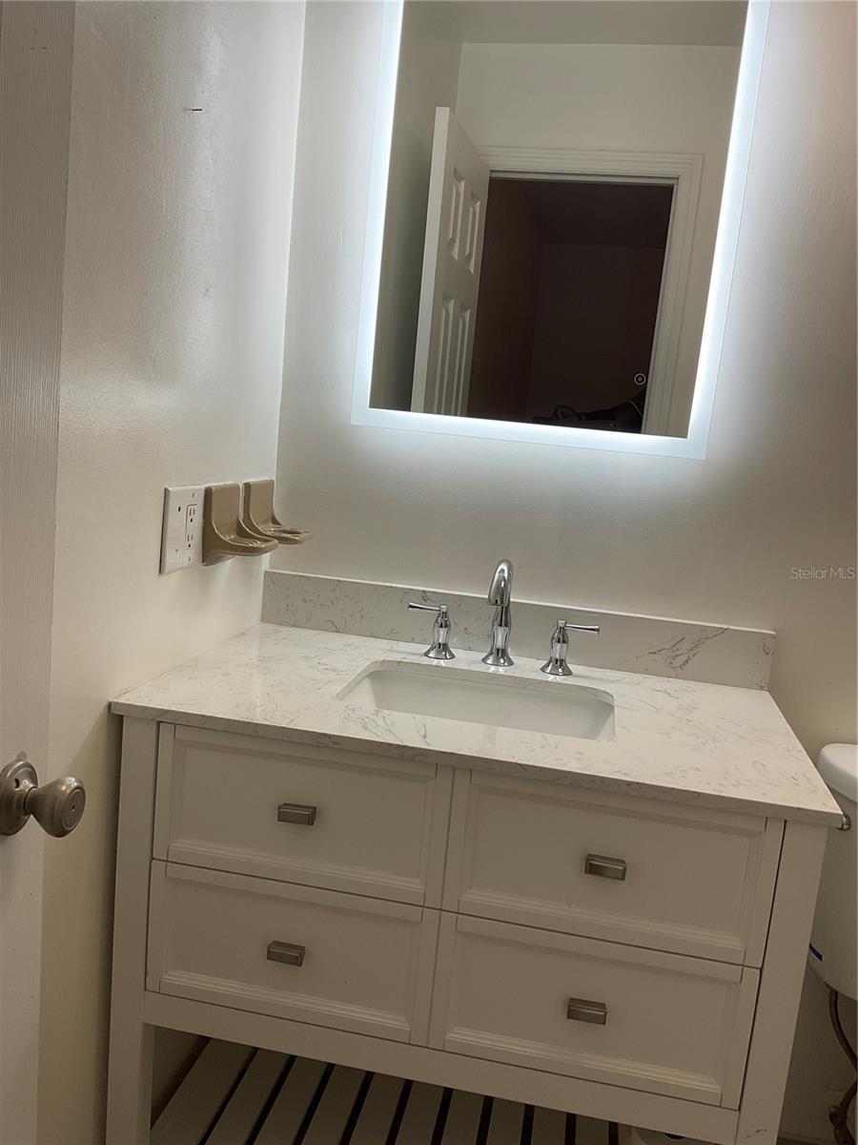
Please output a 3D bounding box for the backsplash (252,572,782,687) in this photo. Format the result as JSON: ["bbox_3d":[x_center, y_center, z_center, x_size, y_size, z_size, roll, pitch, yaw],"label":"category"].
[{"bbox_3d":[0.138,0.098,1.710,0.908,0.098,0.019,7,9,10],"label":"backsplash"}]

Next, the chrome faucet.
[{"bbox_3d":[0.119,0.069,1.591,0.054,0.187,0.160,7,9,10],"label":"chrome faucet"}]

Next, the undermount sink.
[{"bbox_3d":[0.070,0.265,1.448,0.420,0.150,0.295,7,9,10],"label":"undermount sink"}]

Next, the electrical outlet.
[{"bbox_3d":[-0.359,-0.065,1.398,0.008,0.117,0.116,7,9,10],"label":"electrical outlet"}]

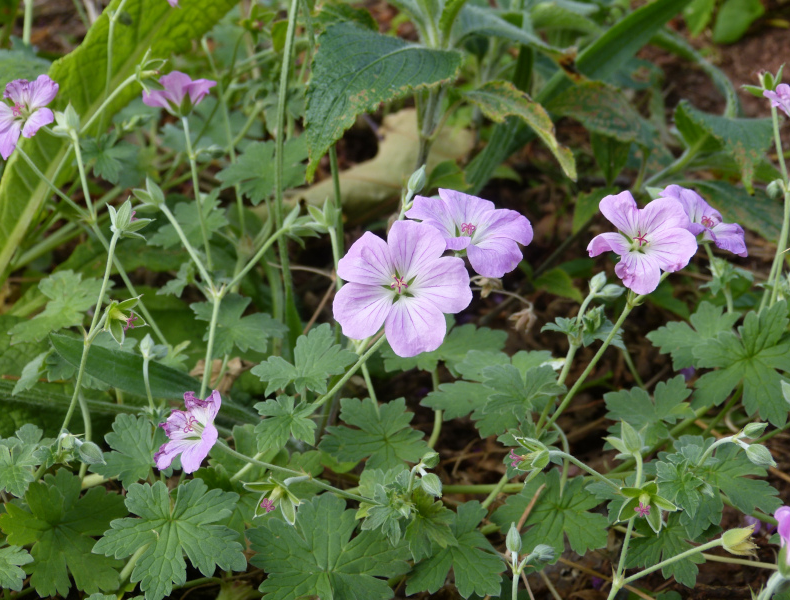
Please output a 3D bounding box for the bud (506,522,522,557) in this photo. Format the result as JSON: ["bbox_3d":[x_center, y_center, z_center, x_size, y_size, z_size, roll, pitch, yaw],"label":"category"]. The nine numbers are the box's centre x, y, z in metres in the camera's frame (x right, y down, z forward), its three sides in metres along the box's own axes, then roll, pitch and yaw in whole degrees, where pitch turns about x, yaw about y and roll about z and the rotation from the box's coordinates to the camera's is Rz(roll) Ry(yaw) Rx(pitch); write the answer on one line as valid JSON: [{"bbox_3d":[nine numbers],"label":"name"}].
[{"bbox_3d":[0.034,0.069,0.460,0.004,0.010,0.004,-3,11,0],"label":"bud"}]

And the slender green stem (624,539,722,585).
[{"bbox_3d":[0.081,0.076,0.463,0.032,0.002,0.002,-24,0,9],"label":"slender green stem"}]

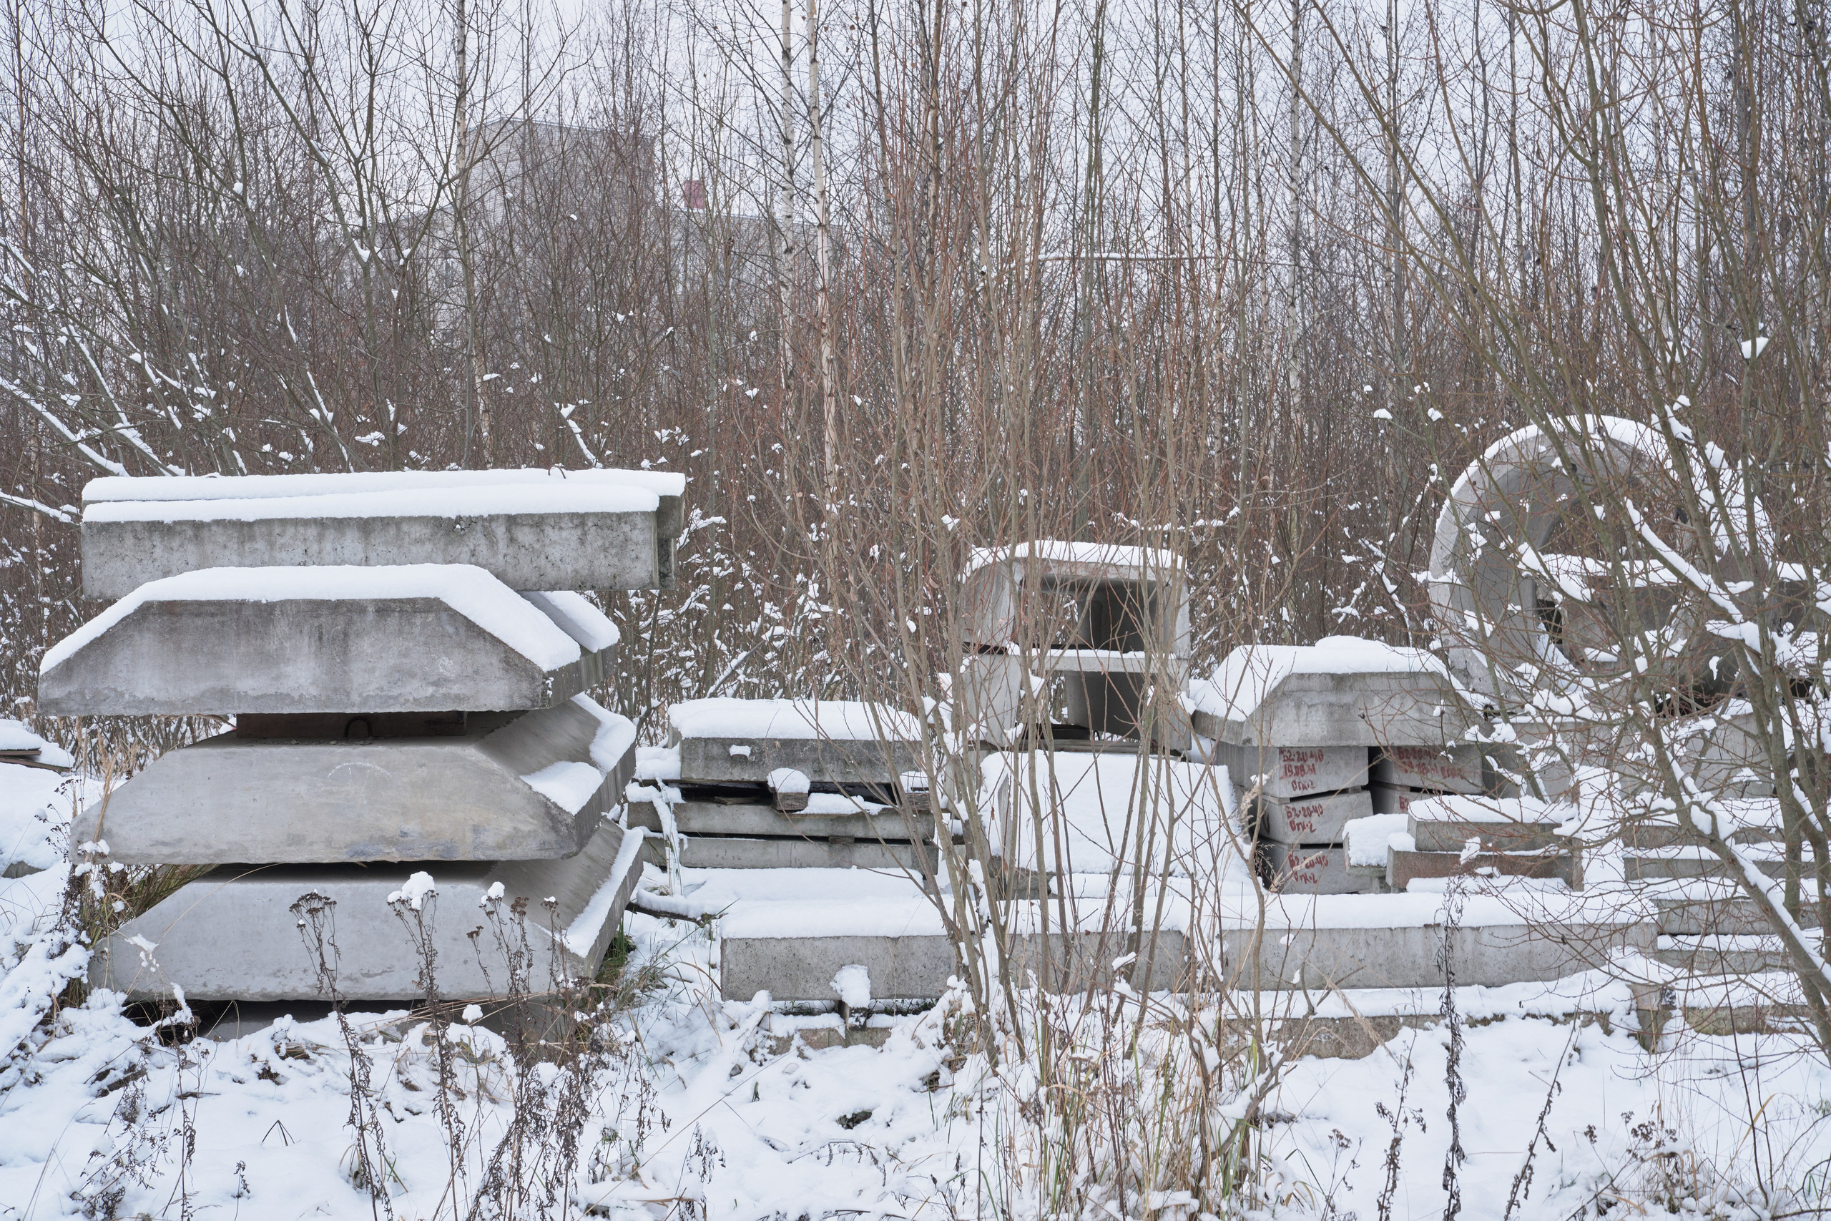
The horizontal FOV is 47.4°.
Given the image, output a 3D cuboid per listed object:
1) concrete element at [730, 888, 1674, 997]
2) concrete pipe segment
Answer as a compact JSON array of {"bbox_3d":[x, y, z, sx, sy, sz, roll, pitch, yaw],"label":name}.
[{"bbox_3d":[0.885,1.135,6.990,3.000,0.205,0.540,-1,0,-1],"label":"concrete element"},{"bbox_3d":[2.980,-0.160,9.050,1.200,1.200,0.840,0,0,42],"label":"concrete pipe segment"}]

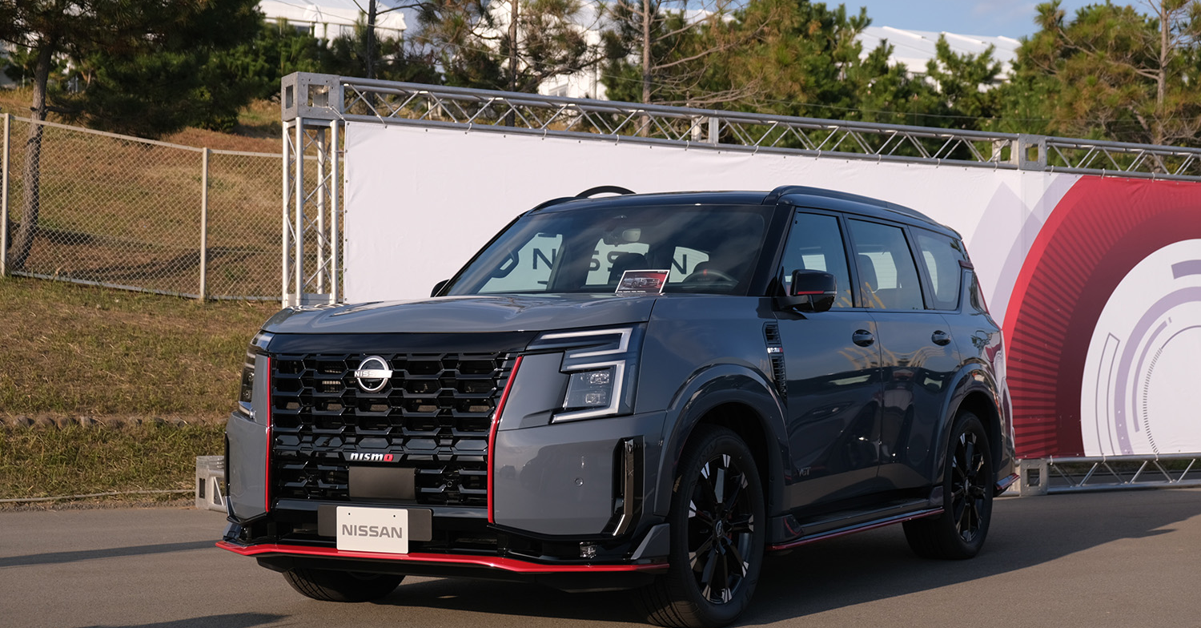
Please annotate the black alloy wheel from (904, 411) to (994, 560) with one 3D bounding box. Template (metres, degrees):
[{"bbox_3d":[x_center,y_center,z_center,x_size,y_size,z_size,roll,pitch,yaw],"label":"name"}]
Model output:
[{"bbox_3d":[1.921,0.940,9.436,0.285,0.822,0.826,-1,-3,30],"label":"black alloy wheel"}]

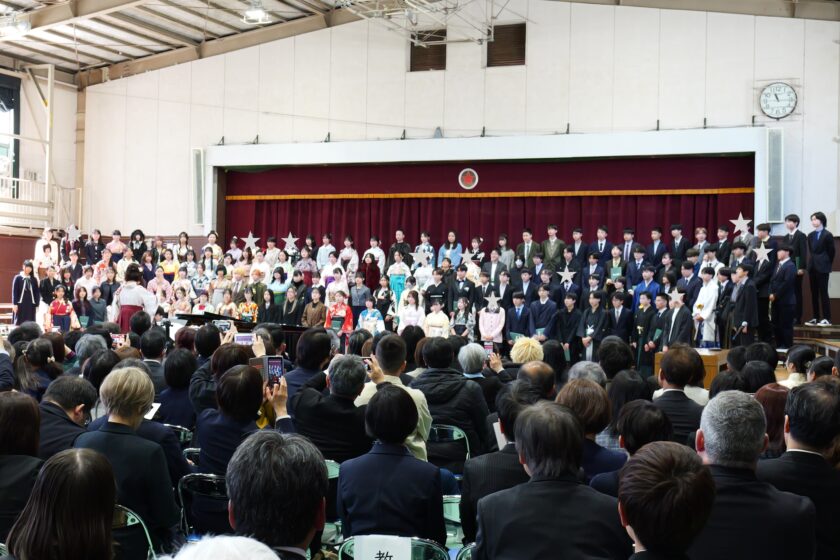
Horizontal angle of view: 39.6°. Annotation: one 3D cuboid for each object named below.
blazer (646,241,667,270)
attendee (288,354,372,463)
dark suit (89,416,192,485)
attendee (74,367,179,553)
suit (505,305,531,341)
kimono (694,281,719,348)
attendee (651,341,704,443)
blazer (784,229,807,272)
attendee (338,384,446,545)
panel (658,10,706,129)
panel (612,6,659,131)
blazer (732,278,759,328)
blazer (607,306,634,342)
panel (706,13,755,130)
[{"bbox_3d":[3.937,-0.290,19.300,0.460,0.720,0.290,1,-1,34],"label":"blazer"},{"bbox_3d":[-0.347,1.066,6.265,0.560,1.300,0.750,1,-1,22],"label":"attendee"},{"bbox_3d":[-1.399,0.982,5.913,0.490,0.600,0.400,1,-1,22],"label":"dark suit"},{"bbox_3d":[-1.113,1.038,4.913,0.480,1.300,0.720,1,-1,22],"label":"attendee"},{"bbox_3d":[1.494,0.703,17.600,0.470,0.720,0.300,1,-1,21],"label":"suit"},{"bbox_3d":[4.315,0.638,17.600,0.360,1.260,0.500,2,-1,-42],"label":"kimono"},{"bbox_3d":[1.429,1.002,6.394,0.480,1.320,0.780,1,-1,23],"label":"attendee"},{"bbox_3d":[5.809,-0.440,18.000,0.270,0.680,0.440,2,-1,-40],"label":"blazer"},{"bbox_3d":[-0.035,1.047,4.694,0.460,1.280,0.780,1,-1,23],"label":"attendee"},{"bbox_3d":[5.091,-4.066,22.612,0.900,2.310,0.080,1,-1,23],"label":"panel"},{"bbox_3d":[4.060,-3.948,21.828,0.850,2.350,0.100,1,-1,22],"label":"panel"},{"bbox_3d":[4.799,0.346,17.200,0.300,0.740,0.430,2,-1,-28],"label":"blazer"},{"bbox_3d":[3.085,0.773,17.990,0.460,0.720,0.260,1,-2,25],"label":"blazer"},{"bbox_3d":[5.919,-4.003,22.263,0.900,2.198,0.080,1,-1,23],"label":"panel"}]

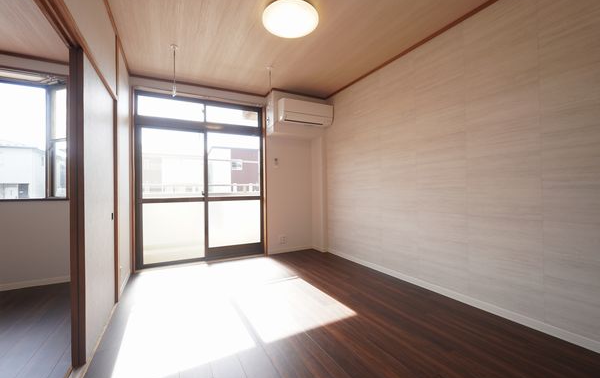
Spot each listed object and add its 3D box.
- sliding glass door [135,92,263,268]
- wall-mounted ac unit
[{"bbox_3d":[-1.314,-0.113,3.521,1.680,2.250,0.100,0,0,-27],"label":"sliding glass door"},{"bbox_3d":[0.101,-1.107,3.673,0.800,0.295,0.225,0,0,-27],"label":"wall-mounted ac unit"}]

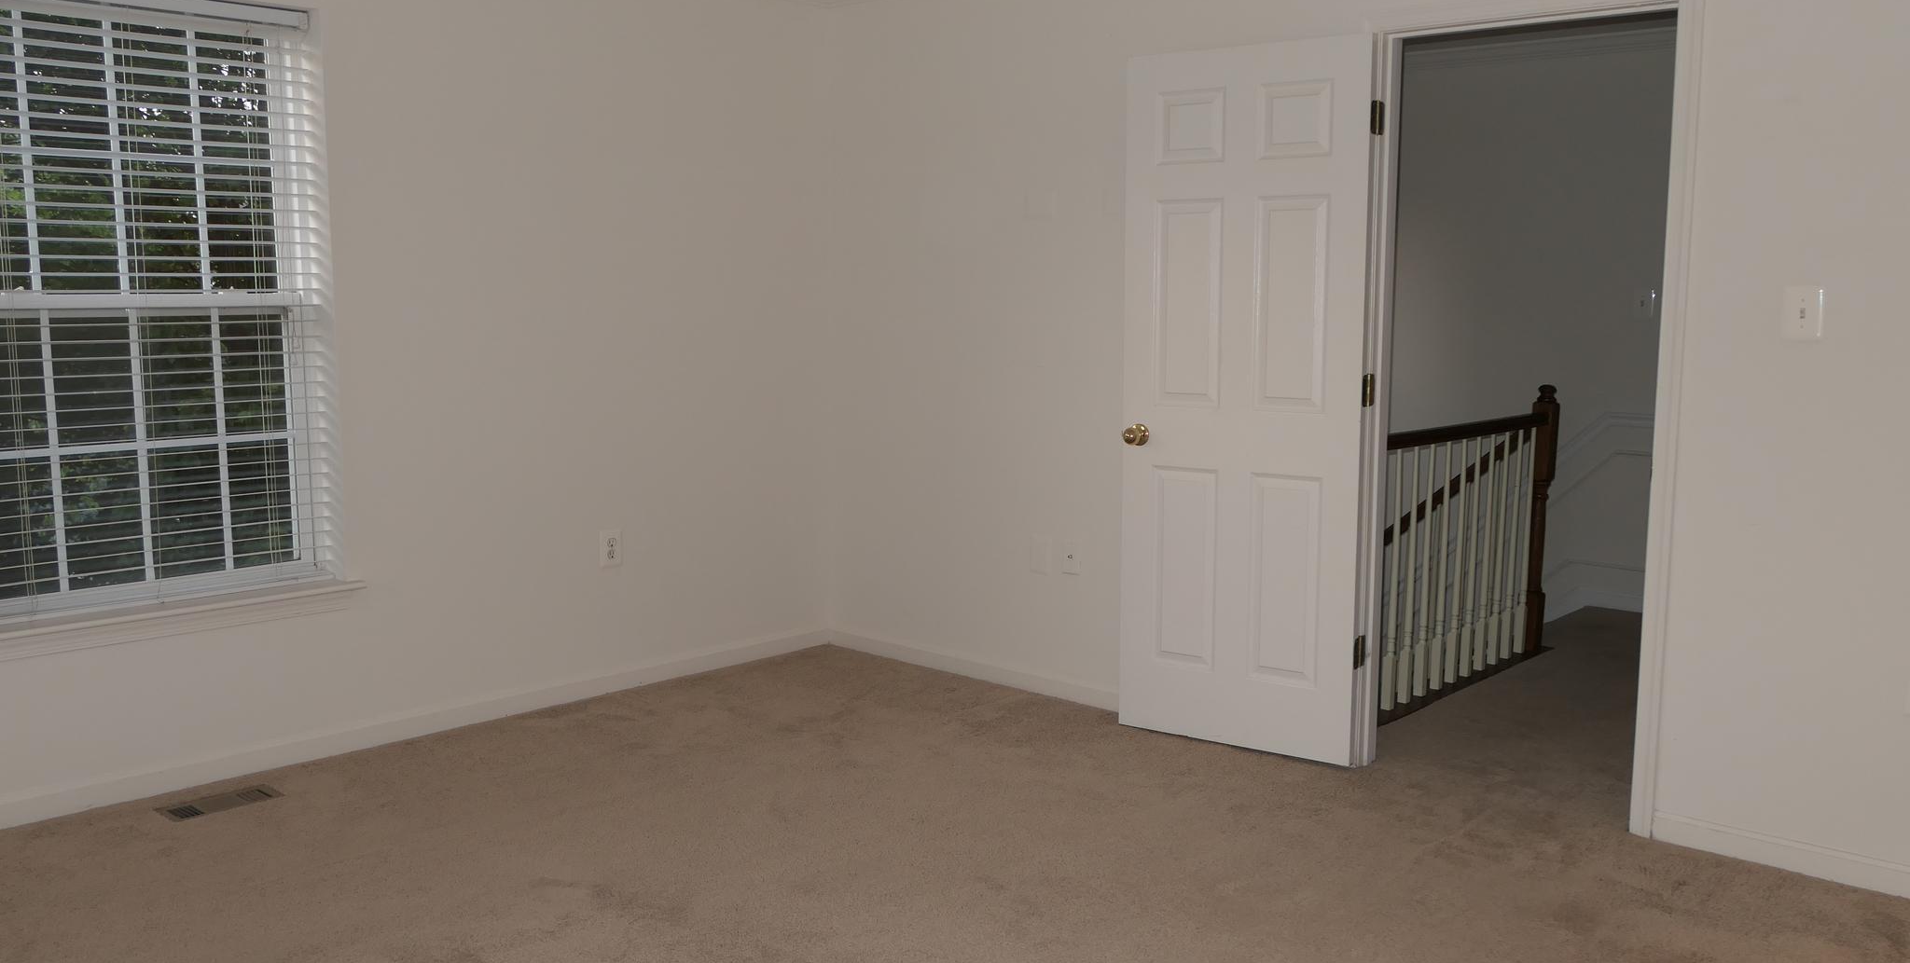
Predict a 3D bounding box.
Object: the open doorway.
[{"bbox_3d":[1.477,-0.164,3.941,0.754,2.055,0.120,7,10,40],"label":"open doorway"}]

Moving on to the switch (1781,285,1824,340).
[{"bbox_3d":[1.947,-0.387,3.411,0.078,0.122,0.020,7,10,40],"label":"switch"}]

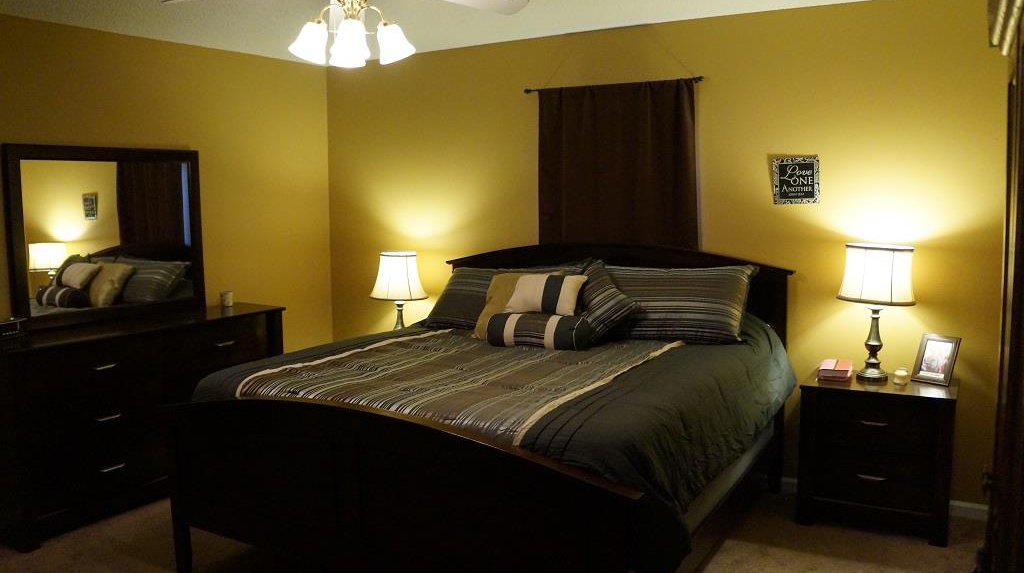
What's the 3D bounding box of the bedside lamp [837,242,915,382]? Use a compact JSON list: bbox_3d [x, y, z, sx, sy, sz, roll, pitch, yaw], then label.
[{"bbox_3d":[1.731,0.132,3.655,0.342,0.663,0.342,3,7,31],"label":"bedside lamp"}]

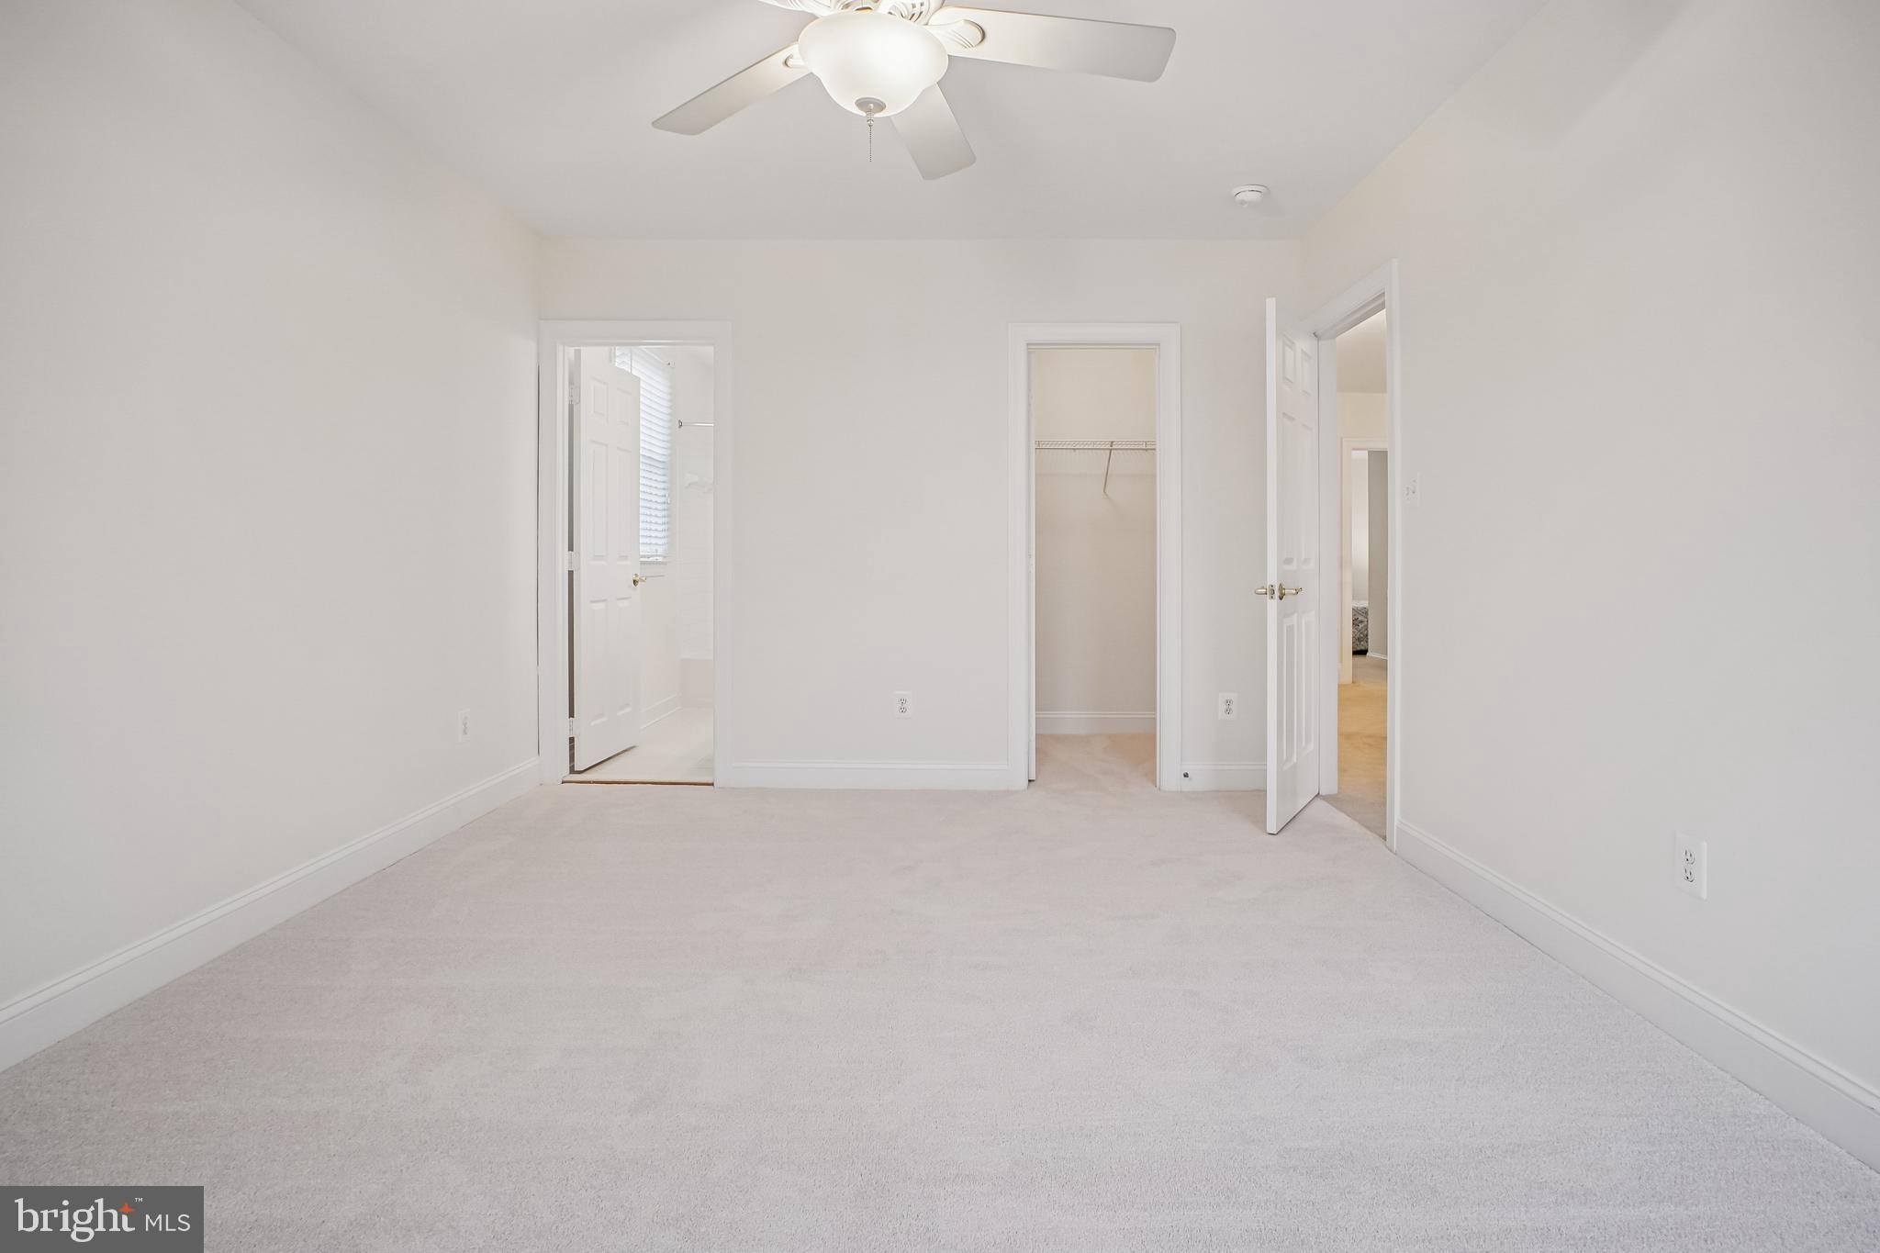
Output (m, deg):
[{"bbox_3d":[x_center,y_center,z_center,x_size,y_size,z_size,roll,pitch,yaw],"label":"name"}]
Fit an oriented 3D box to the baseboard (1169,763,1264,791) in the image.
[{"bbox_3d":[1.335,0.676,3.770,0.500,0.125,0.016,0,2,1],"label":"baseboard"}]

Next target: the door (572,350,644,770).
[{"bbox_3d":[-1.709,-0.328,4.330,0.036,2.030,0.680,0,2,5],"label":"door"}]

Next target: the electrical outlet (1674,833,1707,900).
[{"bbox_3d":[1.602,0.509,1.780,0.009,0.122,0.077,0,2,1],"label":"electrical outlet"}]

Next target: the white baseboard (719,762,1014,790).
[{"bbox_3d":[-0.313,0.677,3.800,1.270,0.125,0.016,0,2,1],"label":"white baseboard"}]

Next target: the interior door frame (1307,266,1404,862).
[{"bbox_3d":[1.685,-0.295,3.365,0.130,2.130,0.810,0,2,1],"label":"interior door frame"}]

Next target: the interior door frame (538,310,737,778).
[{"bbox_3d":[-1.382,-0.333,3.860,0.885,2.125,0.130,0,2,1],"label":"interior door frame"}]

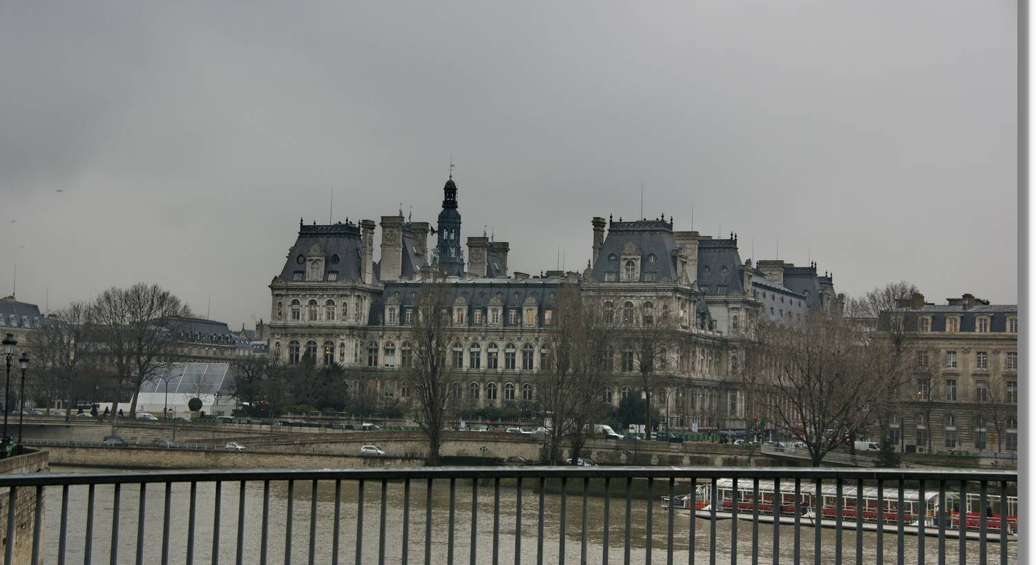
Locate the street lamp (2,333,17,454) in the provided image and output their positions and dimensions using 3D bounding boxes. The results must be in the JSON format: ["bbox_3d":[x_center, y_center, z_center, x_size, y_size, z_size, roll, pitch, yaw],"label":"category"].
[{"bbox_3d":[-19.515,4.264,73.844,0.580,4.691,0.580,2,-4,0],"label":"street lamp"}]

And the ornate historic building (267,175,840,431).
[{"bbox_3d":[17.975,3.978,427.756,88.000,58.000,138.000,0,-4,23],"label":"ornate historic building"}]

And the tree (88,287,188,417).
[{"bbox_3d":[-72.516,13.312,367.837,19.000,26.058,18.000,2,-4,0],"label":"tree"}]

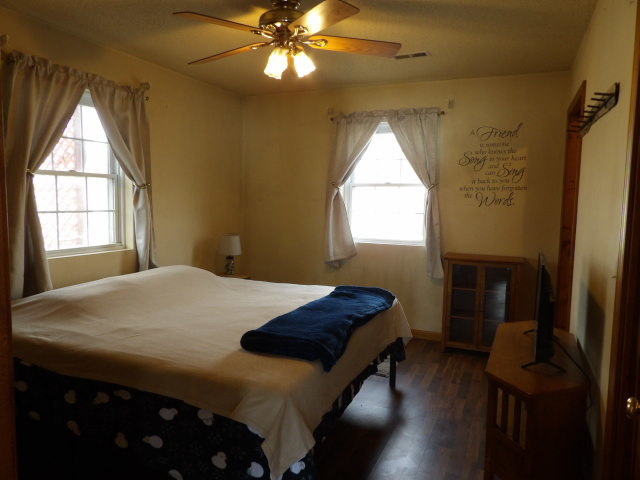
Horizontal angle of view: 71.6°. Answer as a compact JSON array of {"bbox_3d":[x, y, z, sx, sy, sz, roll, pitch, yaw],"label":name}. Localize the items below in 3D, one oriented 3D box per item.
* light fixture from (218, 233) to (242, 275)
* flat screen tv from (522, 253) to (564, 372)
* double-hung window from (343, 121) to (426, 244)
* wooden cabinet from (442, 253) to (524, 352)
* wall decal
[{"bbox_3d":[-0.900,0.144,4.460,0.232,0.410,0.232,1,5,0],"label":"light fixture"},{"bbox_3d":[1.176,0.341,2.342,0.180,0.490,0.720,3,6,26],"label":"flat screen tv"},{"bbox_3d":[0.636,-0.553,4.382,0.860,1.190,0.090,3,5,24],"label":"double-hung window"},{"bbox_3d":[1.421,0.576,3.893,0.644,0.866,0.285,3,5,24],"label":"wooden cabinet"},{"bbox_3d":[1.526,-0.653,3.940,0.610,0.740,0.010,3,5,24],"label":"wall decal"}]

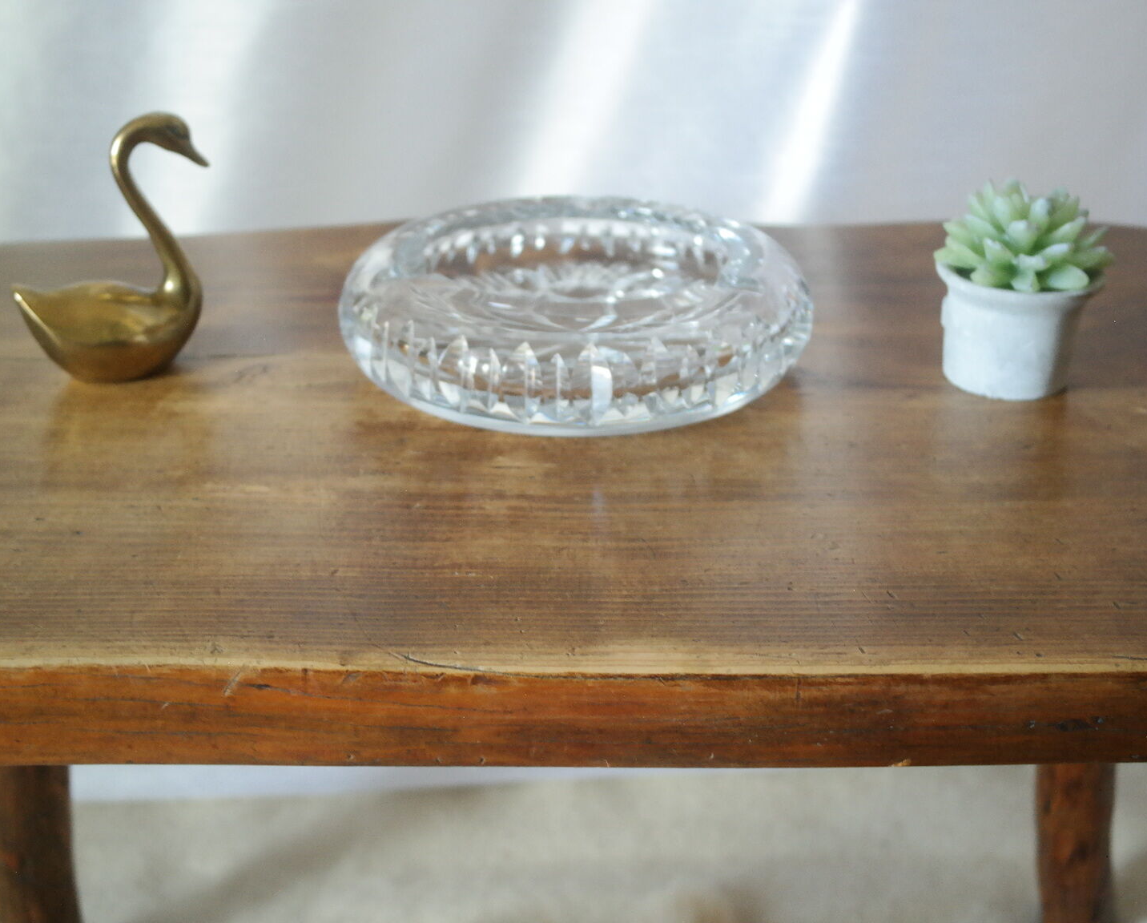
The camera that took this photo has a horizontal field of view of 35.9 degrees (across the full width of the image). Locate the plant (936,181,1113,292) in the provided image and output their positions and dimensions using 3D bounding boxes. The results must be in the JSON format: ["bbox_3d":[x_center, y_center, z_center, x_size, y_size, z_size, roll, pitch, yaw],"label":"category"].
[{"bbox_3d":[0.178,-0.089,0.696,0.071,0.040,0.071,0,25,0],"label":"plant"}]

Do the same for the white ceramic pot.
[{"bbox_3d":[0.177,-0.056,0.712,0.065,0.047,0.065,0,25,0],"label":"white ceramic pot"}]

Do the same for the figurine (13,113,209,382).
[{"bbox_3d":[-0.185,-0.087,0.713,0.082,0.103,0.044,-8,27,-16],"label":"figurine"}]

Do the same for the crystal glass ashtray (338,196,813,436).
[{"bbox_3d":[0.002,-0.062,0.727,0.190,0.045,0.190,0,25,0],"label":"crystal glass ashtray"}]

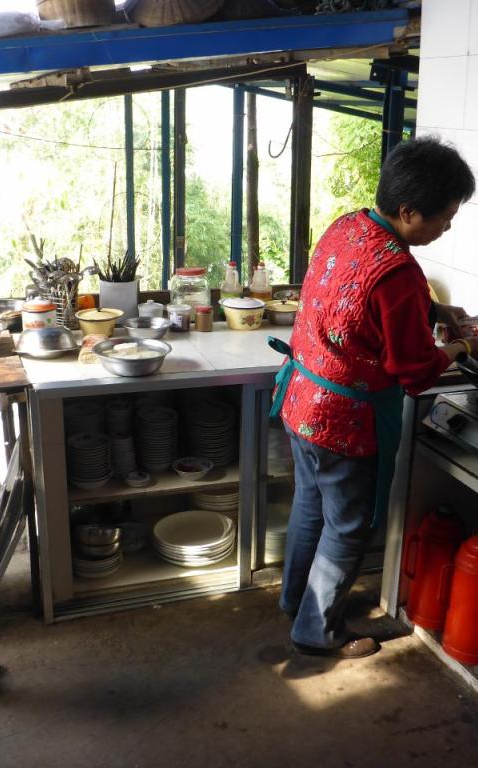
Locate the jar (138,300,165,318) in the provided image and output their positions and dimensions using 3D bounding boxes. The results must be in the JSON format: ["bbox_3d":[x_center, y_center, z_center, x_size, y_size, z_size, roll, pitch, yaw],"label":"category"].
[{"bbox_3d":[-0.339,-0.274,3.180,0.095,0.092,0.095,1,19,0],"label":"jar"}]

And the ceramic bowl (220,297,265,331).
[{"bbox_3d":[0.014,-0.279,3.174,0.178,0.116,0.178,1,19,0],"label":"ceramic bowl"}]

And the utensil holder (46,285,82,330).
[{"bbox_3d":[-0.663,-0.302,3.136,0.135,0.150,0.135,-6,20,-17],"label":"utensil holder"}]

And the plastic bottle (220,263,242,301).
[{"bbox_3d":[-0.030,-0.370,3.290,0.090,0.228,0.090,0,18,0],"label":"plastic bottle"}]

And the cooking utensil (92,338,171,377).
[{"bbox_3d":[-0.336,-0.079,2.635,0.246,0.073,0.246,1,19,0],"label":"cooking utensil"}]

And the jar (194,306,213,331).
[{"bbox_3d":[-0.127,-0.240,3.033,0.064,0.087,0.064,1,17,0],"label":"jar"}]

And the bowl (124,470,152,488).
[{"bbox_3d":[-0.337,0.319,2.744,0.090,0.027,0.090,1,19,0],"label":"bowl"}]

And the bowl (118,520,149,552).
[{"bbox_3d":[-0.377,0.545,2.925,0.117,0.072,0.117,0,18,0],"label":"bowl"}]

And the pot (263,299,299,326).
[{"bbox_3d":[0.168,-0.274,3.158,0.146,0.092,0.146,1,17,0],"label":"pot"}]

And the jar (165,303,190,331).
[{"bbox_3d":[-0.216,-0.239,3.024,0.089,0.089,0.089,1,17,0],"label":"jar"}]

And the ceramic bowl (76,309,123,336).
[{"bbox_3d":[-0.492,-0.222,2.943,0.170,0.098,0.170,0,17,-4],"label":"ceramic bowl"}]

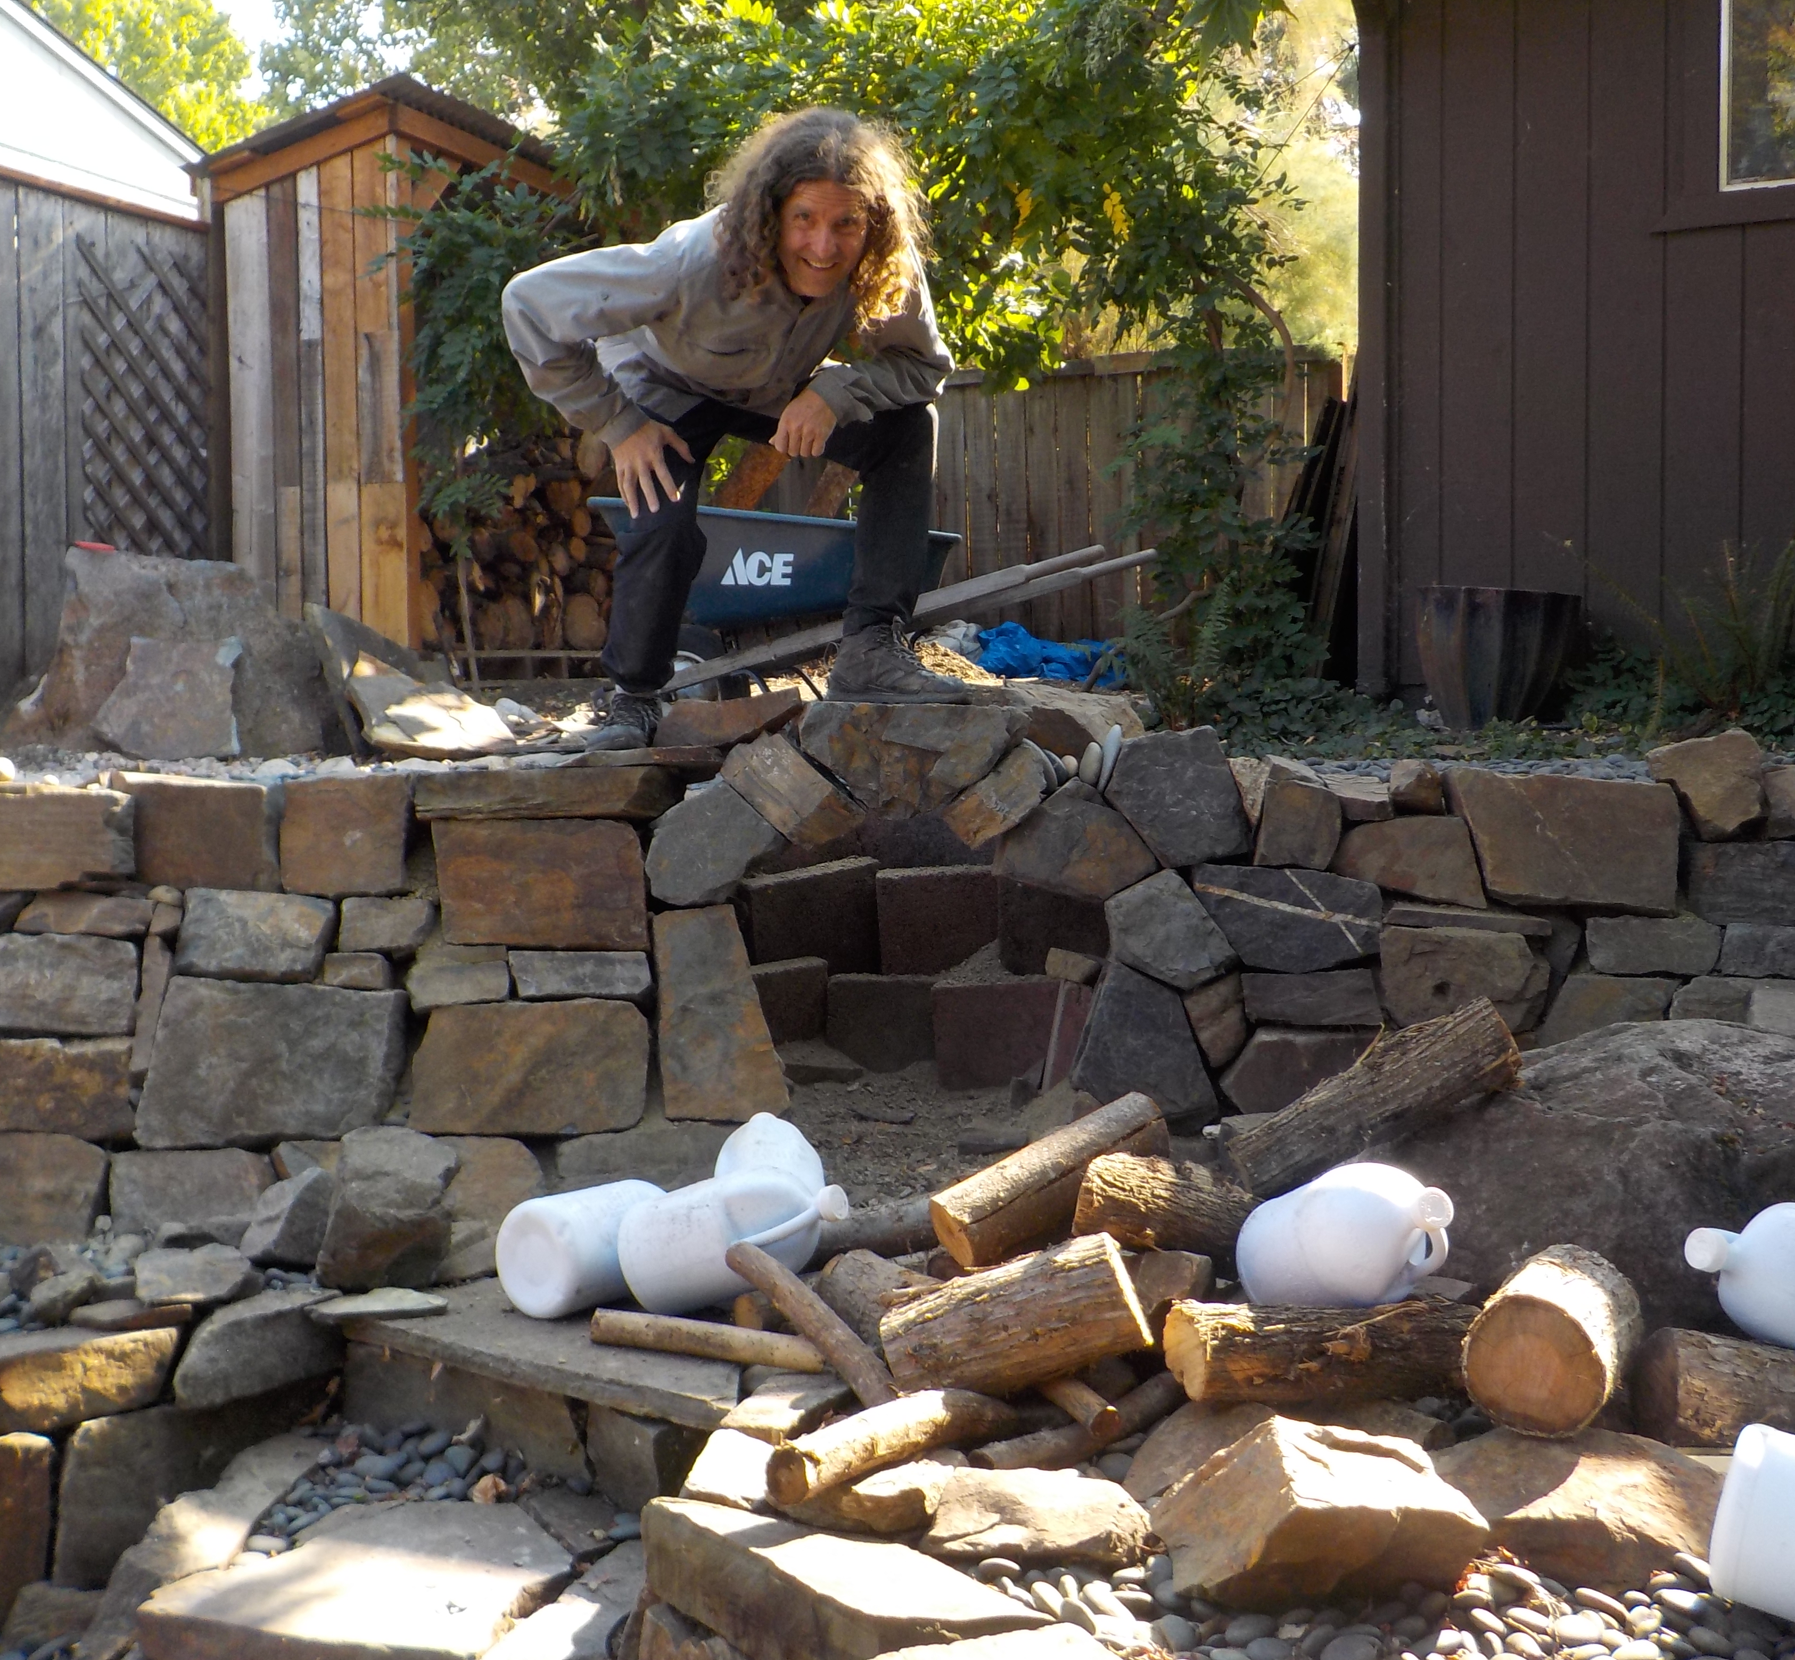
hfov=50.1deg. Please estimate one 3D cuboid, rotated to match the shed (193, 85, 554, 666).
[{"bbox_3d":[-1.641,-1.452,6.888,0.990,1.860,1.400,1,2,29],"label":"shed"}]

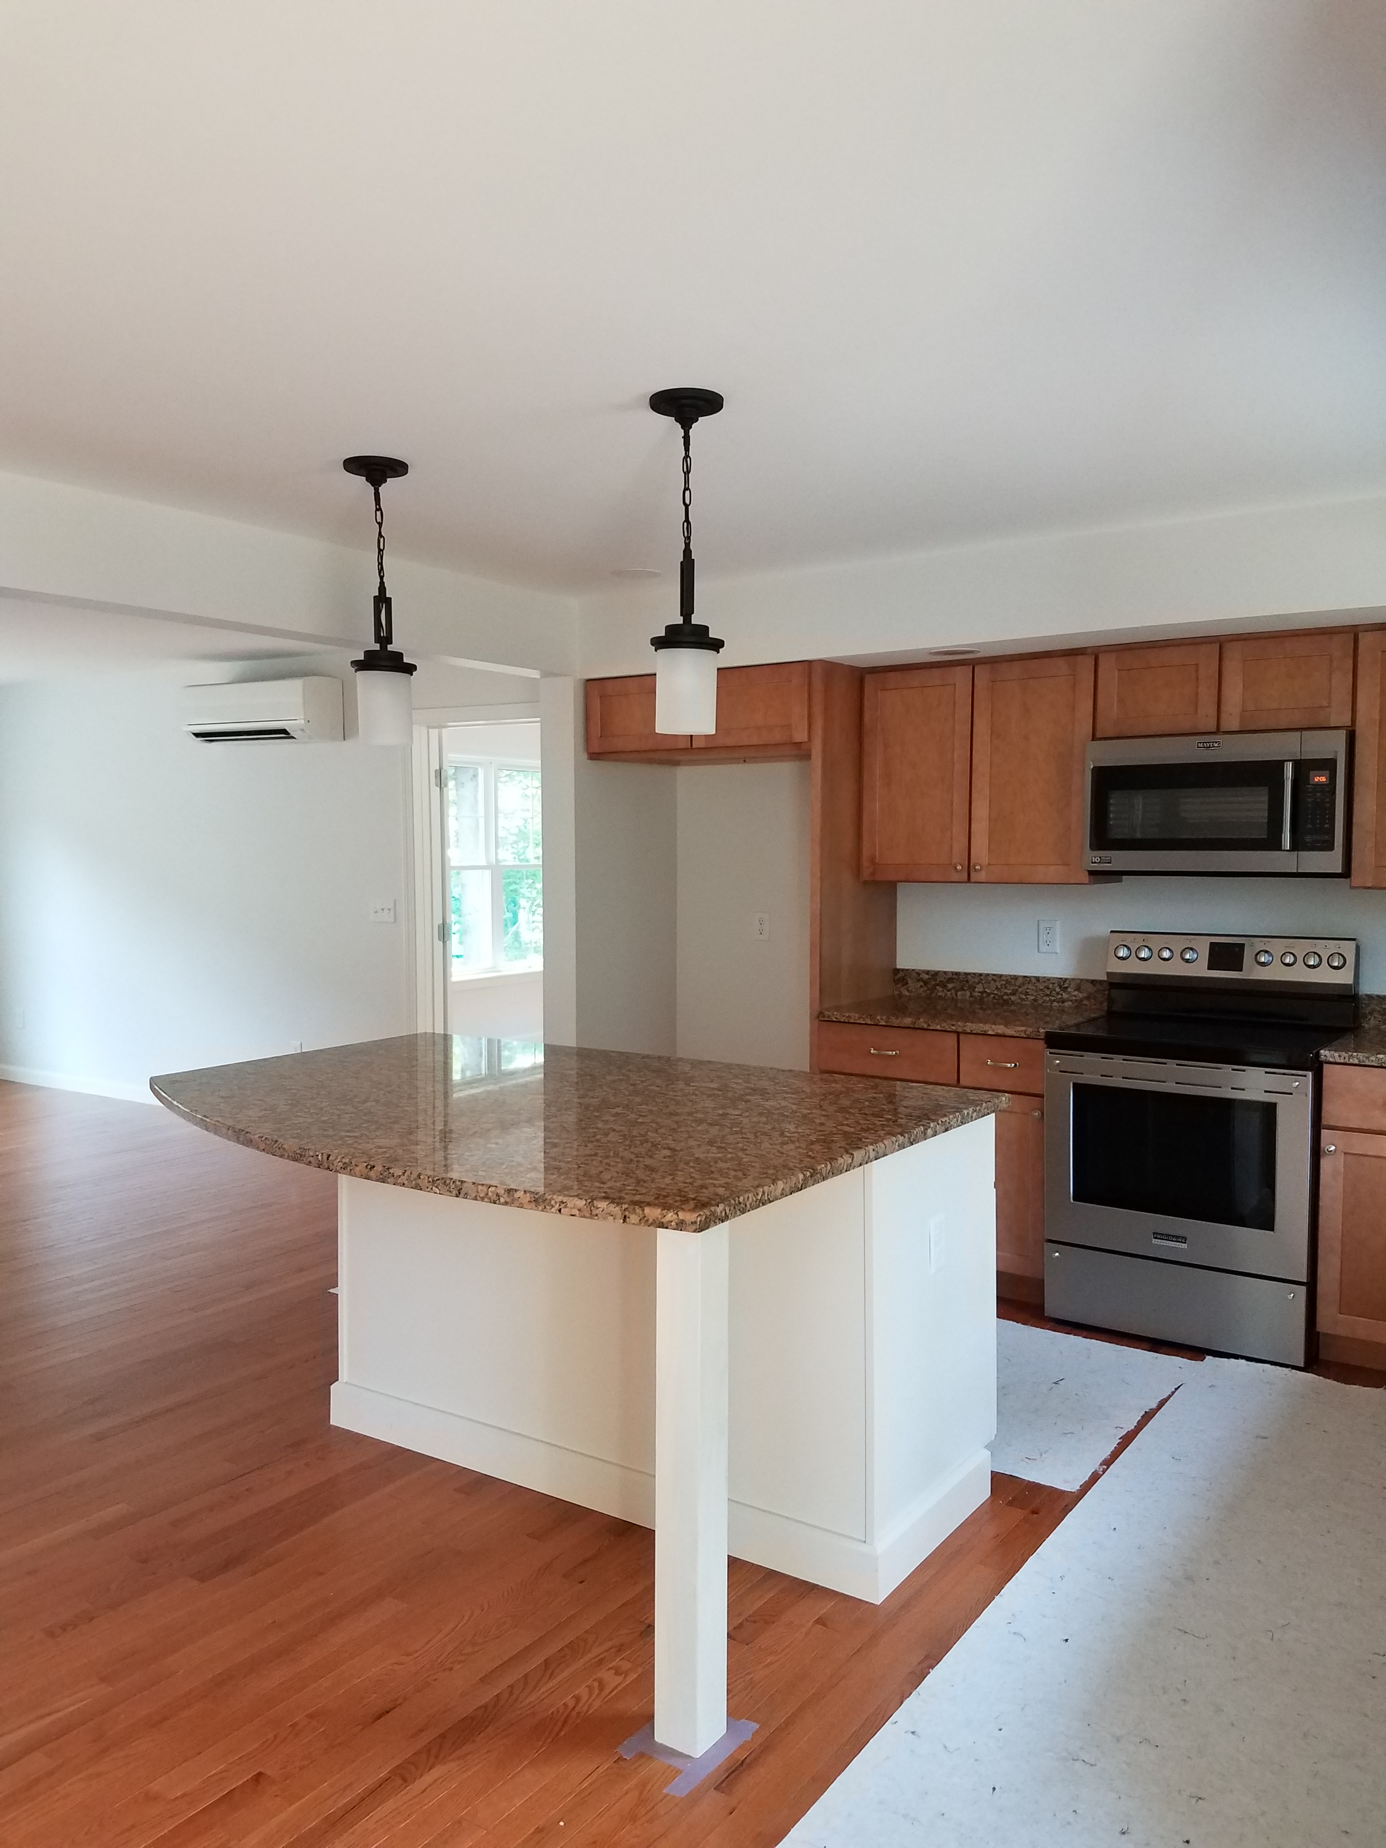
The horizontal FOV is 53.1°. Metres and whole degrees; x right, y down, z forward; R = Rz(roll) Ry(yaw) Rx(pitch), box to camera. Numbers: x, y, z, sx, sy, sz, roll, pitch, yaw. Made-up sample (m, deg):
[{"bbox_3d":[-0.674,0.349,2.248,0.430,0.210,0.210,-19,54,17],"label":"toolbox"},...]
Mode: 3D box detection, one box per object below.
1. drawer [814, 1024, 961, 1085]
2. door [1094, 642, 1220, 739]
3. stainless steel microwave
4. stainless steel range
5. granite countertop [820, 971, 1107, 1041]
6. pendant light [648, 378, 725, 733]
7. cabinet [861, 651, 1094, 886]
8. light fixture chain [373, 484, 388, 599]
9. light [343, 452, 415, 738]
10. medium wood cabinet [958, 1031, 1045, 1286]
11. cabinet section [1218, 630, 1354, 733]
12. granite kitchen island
[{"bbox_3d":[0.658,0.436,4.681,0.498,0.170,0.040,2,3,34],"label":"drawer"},{"bbox_3d":[1.476,-0.736,4.422,0.390,0.267,0.021,2,3,34],"label":"door"},{"bbox_3d":[1.698,-0.369,4.430,0.761,0.424,0.414,2,3,34],"label":"stainless steel microwave"},{"bbox_3d":[1.593,0.652,4.352,0.756,1.209,0.676,2,3,34],"label":"stainless steel range"},{"bbox_3d":[0.953,0.268,4.825,0.826,0.139,0.634,2,3,34],"label":"granite countertop"},{"bbox_3d":[-0.013,-0.768,2.966,0.156,0.720,0.156,0,3,0],"label":"pendant light"},{"bbox_3d":[1.048,-0.526,4.906,0.843,0.770,0.328,2,3,34],"label":"cabinet"},{"bbox_3d":[-0.781,-0.960,3.473,0.028,0.283,0.024,2,3,34],"label":"light fixture chain"},{"bbox_3d":[-0.811,-0.817,3.571,0.166,0.715,0.166,0,3,0],"label":"light"},{"bbox_3d":[1.171,0.731,4.689,0.315,0.770,0.625,2,3,34],"label":"medium wood cabinet"},{"bbox_3d":[1.796,-0.725,4.208,0.372,0.267,0.022,2,3,34],"label":"cabinet section"},{"bbox_3d":[-0.422,0.849,3.321,1.995,0.900,1.405,2,3,34],"label":"granite kitchen island"}]

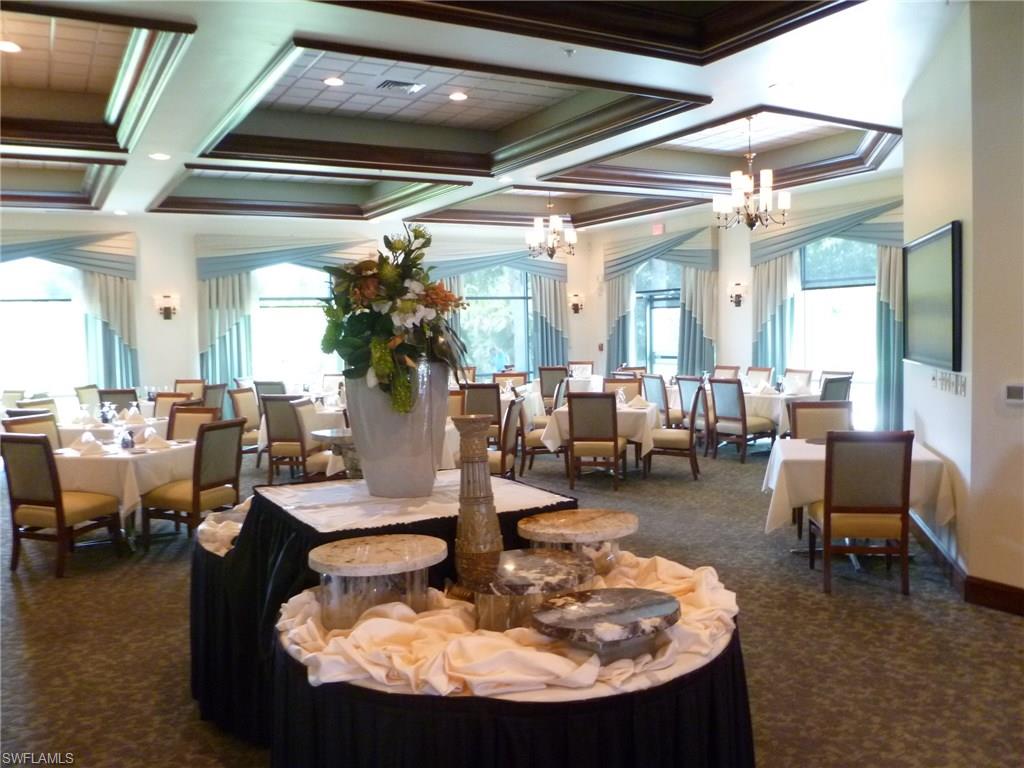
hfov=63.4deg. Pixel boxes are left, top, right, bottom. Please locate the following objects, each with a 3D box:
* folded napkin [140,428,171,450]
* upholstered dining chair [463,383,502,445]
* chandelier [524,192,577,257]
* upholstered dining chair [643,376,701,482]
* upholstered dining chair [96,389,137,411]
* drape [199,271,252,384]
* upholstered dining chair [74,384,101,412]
[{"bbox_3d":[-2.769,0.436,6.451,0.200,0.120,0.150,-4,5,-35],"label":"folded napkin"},{"bbox_3d":[-0.280,0.475,9.858,0.495,0.960,0.585,0,4,15],"label":"upholstered dining chair"},{"bbox_3d":[0.564,-2.395,12.165,0.780,1.080,0.780,-1,4,0],"label":"chandelier"},{"bbox_3d":[1.727,0.503,8.845,0.600,0.980,0.520,0,4,15],"label":"upholstered dining chair"},{"bbox_3d":[-4.825,0.551,10.476,0.495,0.960,0.585,-1,4,4],"label":"upholstered dining chair"},{"bbox_3d":[-4.297,-0.392,12.585,0.800,2.530,0.180,-4,5,-29],"label":"drape"},{"bbox_3d":[-5.414,0.509,11.057,0.600,0.965,0.490,0,4,13],"label":"upholstered dining chair"}]

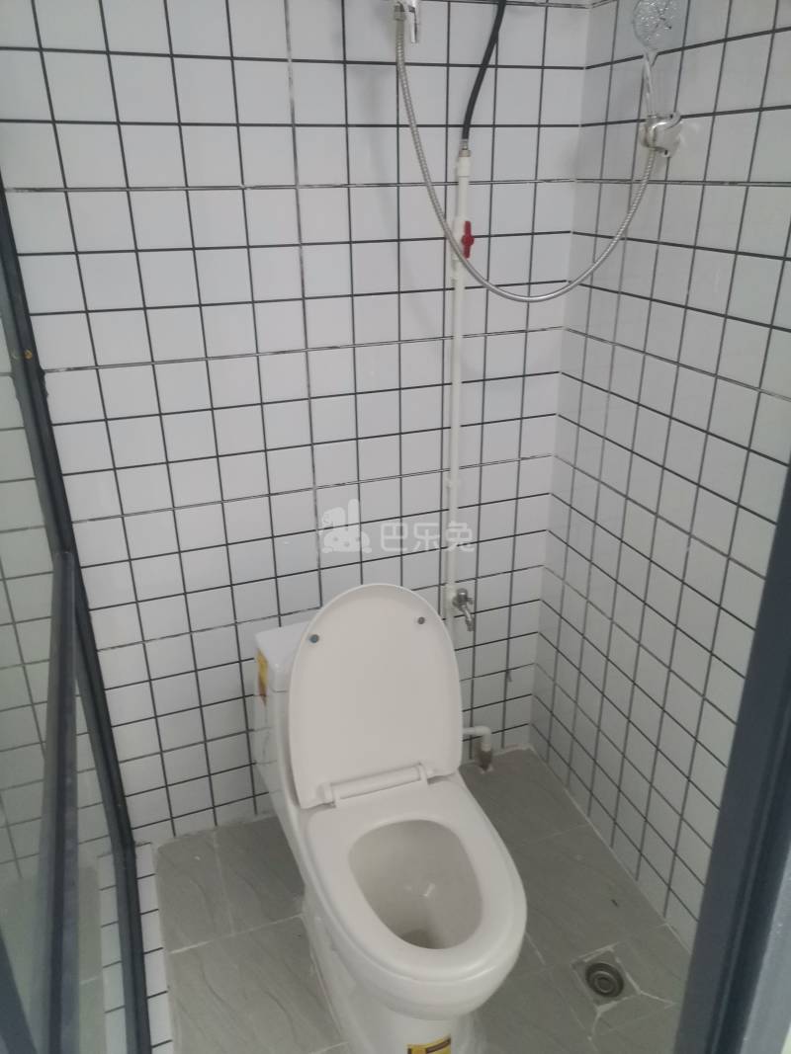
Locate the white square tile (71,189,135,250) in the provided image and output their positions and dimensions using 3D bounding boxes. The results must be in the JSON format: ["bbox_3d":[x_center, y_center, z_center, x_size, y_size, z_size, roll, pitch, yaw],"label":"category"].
[{"bbox_3d":[-0.509,-0.530,1.378,0.096,0.096,0.010,-9,26,-18],"label":"white square tile"}]

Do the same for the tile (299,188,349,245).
[{"bbox_3d":[-0.135,-0.593,1.504,0.098,0.098,0.010,-9,26,-18],"label":"tile"}]

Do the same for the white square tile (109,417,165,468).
[{"bbox_3d":[-0.508,-0.169,1.553,0.097,0.097,0.010,-9,26,-18],"label":"white square tile"}]

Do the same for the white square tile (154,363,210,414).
[{"bbox_3d":[-0.413,-0.274,1.536,0.098,0.098,0.010,-9,26,-18],"label":"white square tile"}]

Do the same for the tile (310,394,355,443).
[{"bbox_3d":[-0.130,-0.228,1.672,0.097,0.097,0.010,-9,26,-18],"label":"tile"}]

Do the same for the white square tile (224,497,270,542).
[{"bbox_3d":[-0.317,-0.017,1.695,0.096,0.096,0.010,-9,26,-18],"label":"white square tile"}]

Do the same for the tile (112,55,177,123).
[{"bbox_3d":[-0.421,-0.734,1.332,0.097,0.097,0.010,-9,26,-18],"label":"tile"}]

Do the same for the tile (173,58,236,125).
[{"bbox_3d":[-0.326,-0.749,1.363,0.097,0.097,0.010,-9,26,-18],"label":"tile"}]

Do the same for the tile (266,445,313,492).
[{"bbox_3d":[-0.223,-0.122,1.681,0.096,0.096,0.010,-9,26,-18],"label":"tile"}]

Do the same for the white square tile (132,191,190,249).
[{"bbox_3d":[-0.416,-0.547,1.410,0.096,0.096,0.010,-9,26,-18],"label":"white square tile"}]

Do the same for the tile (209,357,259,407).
[{"bbox_3d":[-0.320,-0.290,1.568,0.096,0.096,0.010,-9,26,-18],"label":"tile"}]

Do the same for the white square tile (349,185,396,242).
[{"bbox_3d":[-0.040,-0.608,1.536,0.096,0.096,0.010,-9,26,-18],"label":"white square tile"}]

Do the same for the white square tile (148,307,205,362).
[{"bbox_3d":[-0.414,-0.365,1.494,0.098,0.098,0.010,-9,26,-18],"label":"white square tile"}]

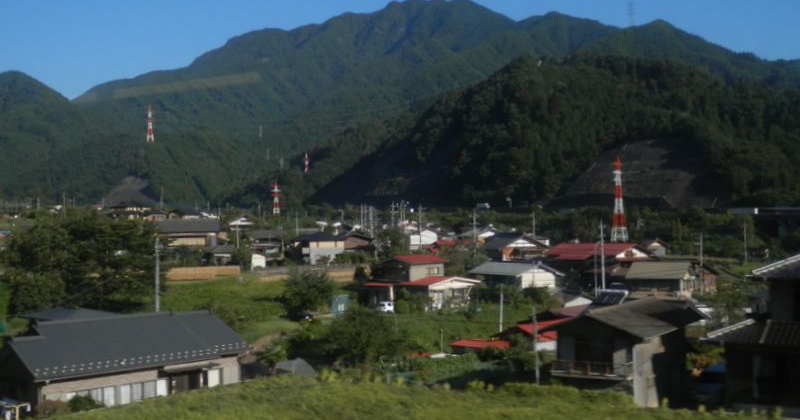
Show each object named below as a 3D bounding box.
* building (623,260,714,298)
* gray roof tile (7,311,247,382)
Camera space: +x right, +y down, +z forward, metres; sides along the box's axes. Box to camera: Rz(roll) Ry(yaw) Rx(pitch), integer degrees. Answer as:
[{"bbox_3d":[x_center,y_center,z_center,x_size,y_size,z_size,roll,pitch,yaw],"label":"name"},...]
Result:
[{"bbox_3d":[44.500,11.400,142.000,10.500,5.800,10.500,-1,0,-38],"label":"building"},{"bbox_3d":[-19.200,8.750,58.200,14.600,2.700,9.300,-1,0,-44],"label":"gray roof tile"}]

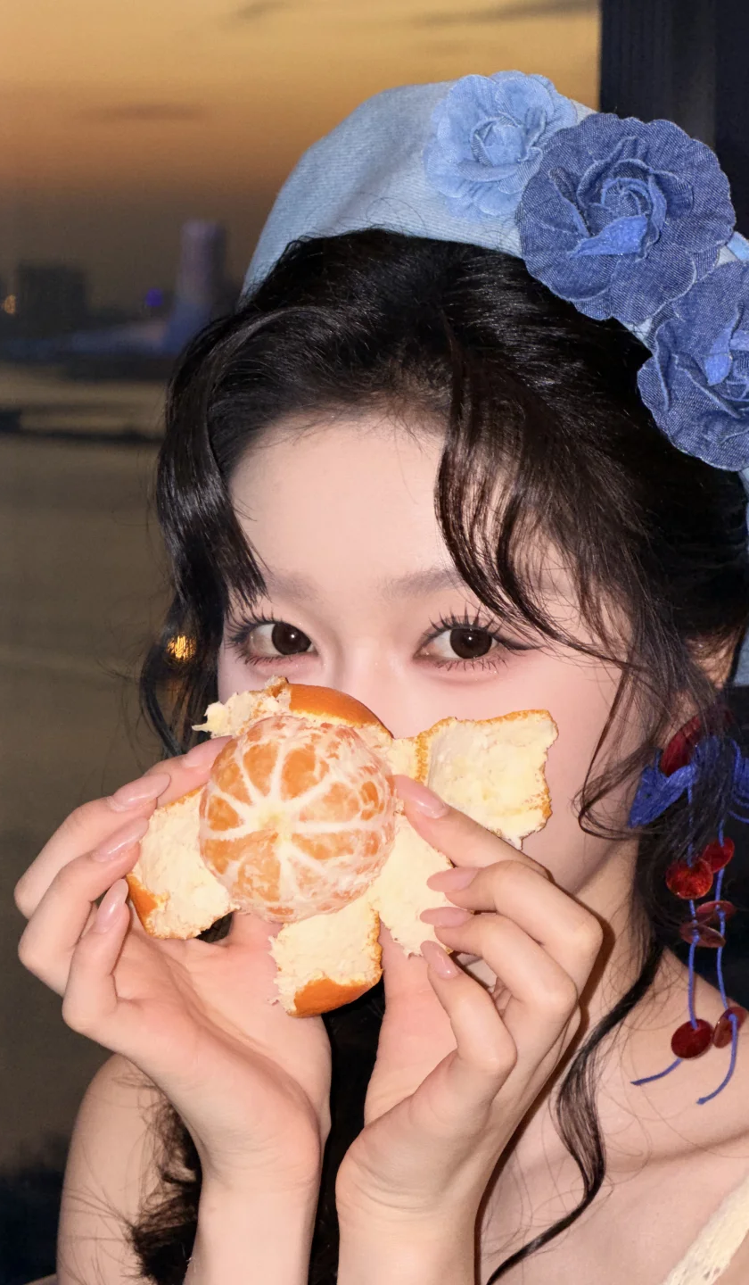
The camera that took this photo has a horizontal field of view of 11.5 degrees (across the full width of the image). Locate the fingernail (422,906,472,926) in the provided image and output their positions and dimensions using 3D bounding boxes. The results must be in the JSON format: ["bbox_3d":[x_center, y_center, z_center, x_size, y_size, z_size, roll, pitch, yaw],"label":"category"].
[{"bbox_3d":[0.022,0.082,1.110,0.017,0.004,0.009,-3,45,18],"label":"fingernail"}]

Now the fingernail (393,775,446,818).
[{"bbox_3d":[0.014,0.046,1.108,0.018,0.004,0.009,37,49,16],"label":"fingernail"}]

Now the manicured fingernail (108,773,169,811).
[{"bbox_3d":[-0.071,0.045,1.112,0.019,0.004,0.009,-29,52,-16],"label":"manicured fingernail"}]

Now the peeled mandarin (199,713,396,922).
[{"bbox_3d":[-0.023,0.053,1.120,0.060,0.062,0.053,0,3,13],"label":"peeled mandarin"}]

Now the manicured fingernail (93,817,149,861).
[{"bbox_3d":[-0.076,0.059,1.112,0.020,0.004,0.009,-38,51,-16],"label":"manicured fingernail"}]

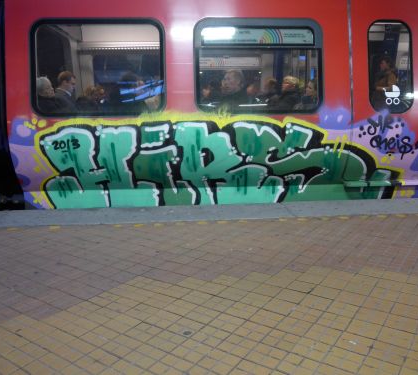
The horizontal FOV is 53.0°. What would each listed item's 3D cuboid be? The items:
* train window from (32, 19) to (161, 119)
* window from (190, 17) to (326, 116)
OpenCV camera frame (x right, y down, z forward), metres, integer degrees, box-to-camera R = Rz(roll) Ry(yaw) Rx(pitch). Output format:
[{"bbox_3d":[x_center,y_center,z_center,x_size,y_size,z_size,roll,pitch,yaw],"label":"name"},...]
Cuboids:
[{"bbox_3d":[-1.211,-1.306,4.570,1.456,1.064,0.080,-1,3,-1],"label":"train window"},{"bbox_3d":[0.548,-1.332,4.610,1.425,1.056,0.080,-1,3,-1],"label":"window"}]

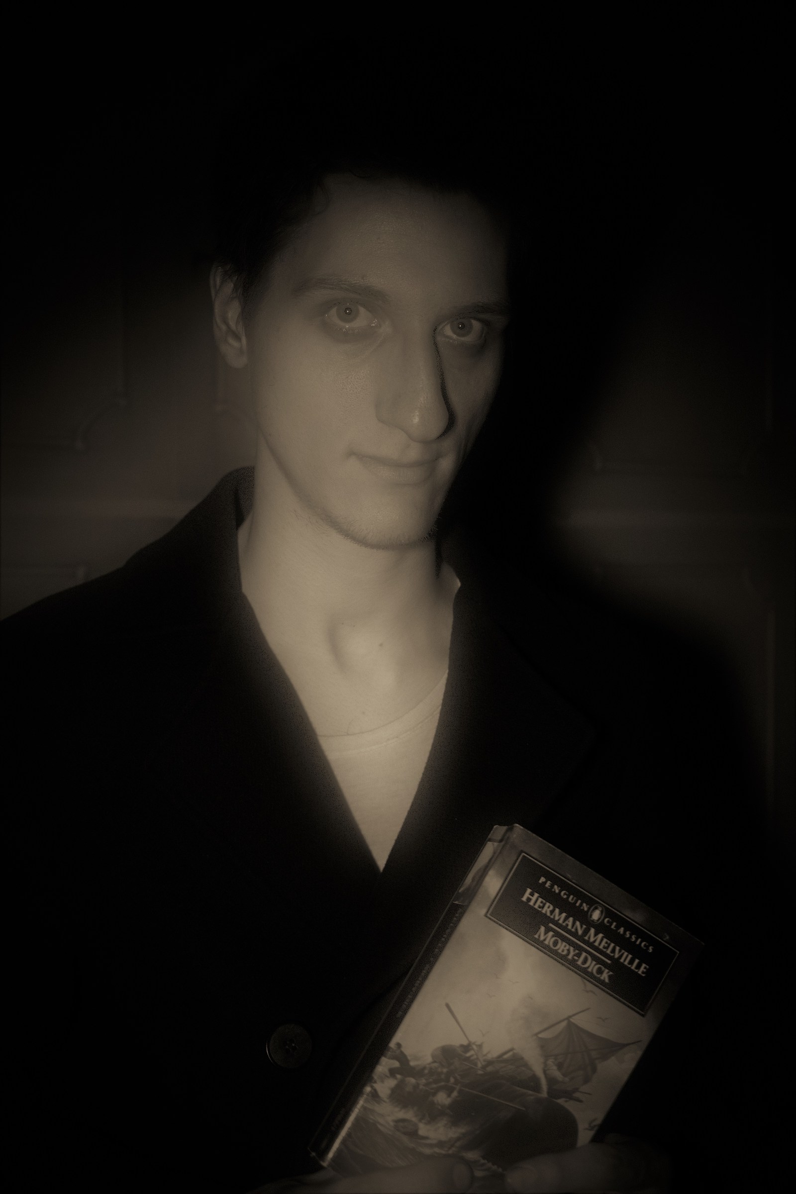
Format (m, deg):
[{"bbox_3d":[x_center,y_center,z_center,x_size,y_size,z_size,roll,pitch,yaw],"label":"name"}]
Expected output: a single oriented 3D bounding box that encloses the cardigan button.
[{"bbox_3d":[-0.061,0.251,0.835,0.025,0.025,0.004,0,-7,-16],"label":"cardigan button"}]

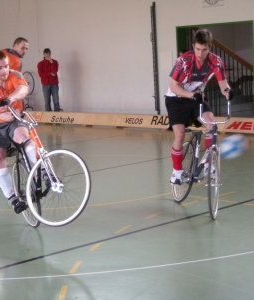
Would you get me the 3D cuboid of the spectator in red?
[{"bbox_3d":[-1.801,-1.453,18.100,0.510,1.760,0.370,-4,7,-10],"label":"spectator in red"}]

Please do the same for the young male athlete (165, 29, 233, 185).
[{"bbox_3d":[0.673,-0.410,7.400,0.540,1.460,0.800,-4,7,-14],"label":"young male athlete"}]

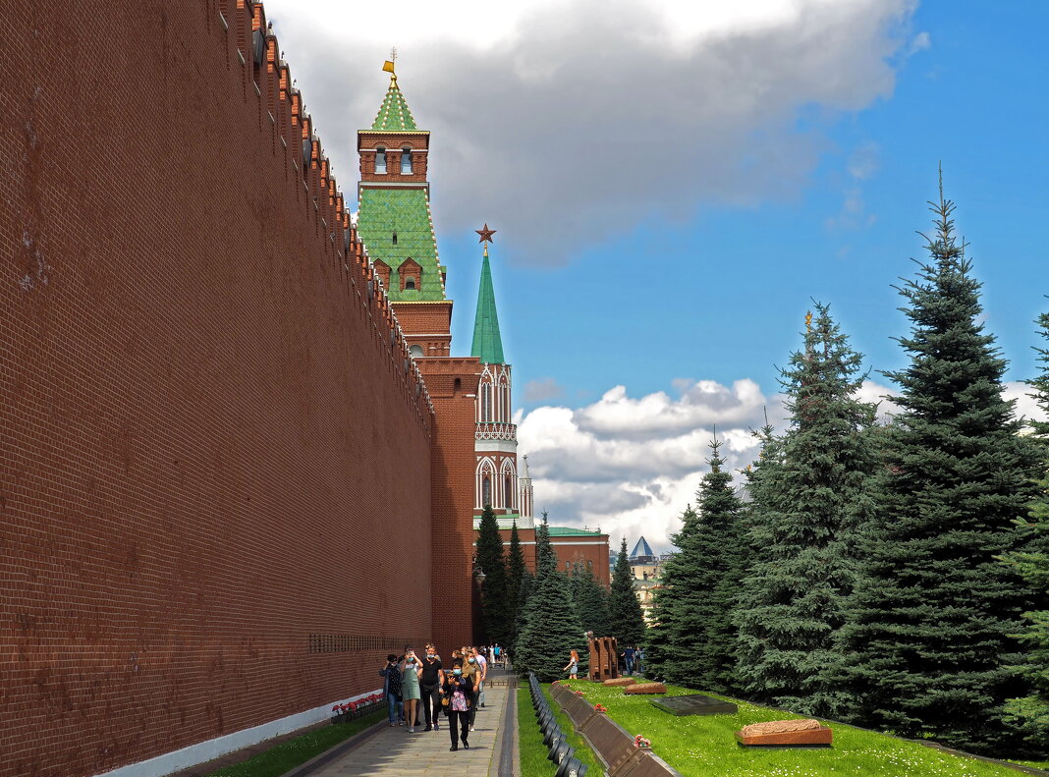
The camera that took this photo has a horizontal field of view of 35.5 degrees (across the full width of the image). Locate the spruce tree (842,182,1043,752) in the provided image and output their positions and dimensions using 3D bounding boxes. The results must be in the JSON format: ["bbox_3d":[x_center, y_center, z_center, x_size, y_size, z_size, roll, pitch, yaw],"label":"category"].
[{"bbox_3d":[7.048,1.075,27.220,3.900,9.513,3.900,0,-9,0],"label":"spruce tree"}]

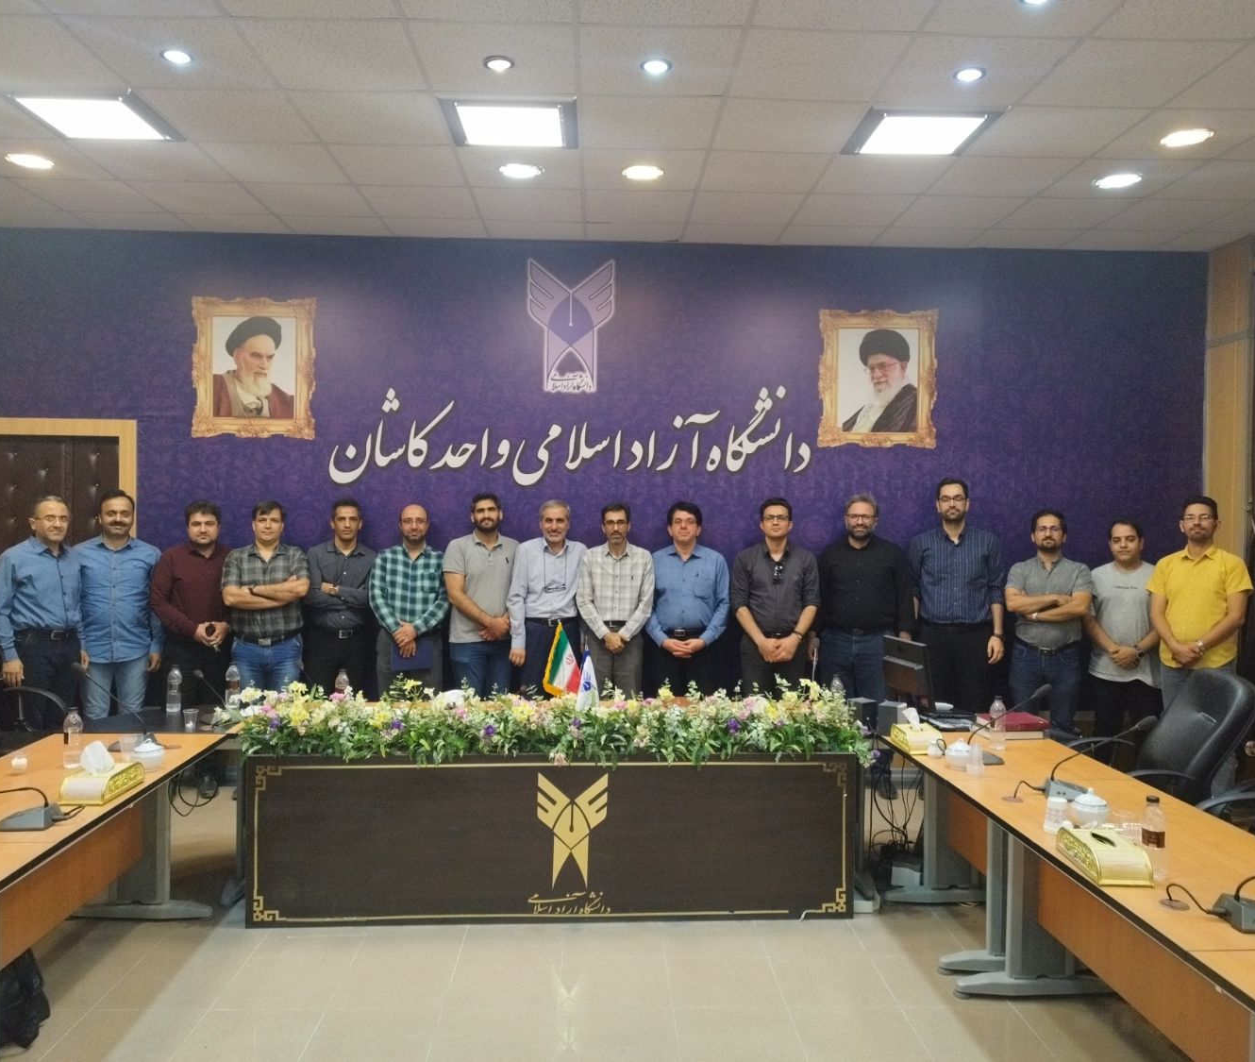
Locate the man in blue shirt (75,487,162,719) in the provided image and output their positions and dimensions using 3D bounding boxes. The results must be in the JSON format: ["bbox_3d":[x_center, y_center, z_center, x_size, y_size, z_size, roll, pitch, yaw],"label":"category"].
[{"bbox_3d":[-2.970,0.651,5.727,0.510,1.778,0.300,0,2,-19],"label":"man in blue shirt"}]

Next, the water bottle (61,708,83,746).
[{"bbox_3d":[-2.106,0.782,3.733,0.071,0.220,0.071,1,1,-2],"label":"water bottle"}]

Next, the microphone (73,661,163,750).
[{"bbox_3d":[-2.083,0.710,4.003,0.373,0.353,0.130,1,1,-2],"label":"microphone"}]

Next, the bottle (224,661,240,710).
[{"bbox_3d":[-1.876,0.734,4.696,0.066,0.225,0.066,0,1,-2],"label":"bottle"}]

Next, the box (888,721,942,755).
[{"bbox_3d":[1.211,0.862,4.104,0.140,0.082,0.285,1,1,1],"label":"box"}]

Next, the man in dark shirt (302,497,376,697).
[{"bbox_3d":[-1.711,0.705,5.833,0.500,1.795,0.330,0,1,-13],"label":"man in dark shirt"}]

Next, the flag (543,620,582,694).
[{"bbox_3d":[-0.298,0.604,4.600,0.200,0.370,0.080,1,1,-3],"label":"flag"}]

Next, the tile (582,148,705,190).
[{"bbox_3d":[0.081,-1.798,4.880,0.600,0.020,0.600,1,1,-2],"label":"tile"}]

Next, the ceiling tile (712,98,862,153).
[{"bbox_3d":[0.694,-1.781,4.316,0.600,0.020,0.600,1,1,-2],"label":"ceiling tile"}]

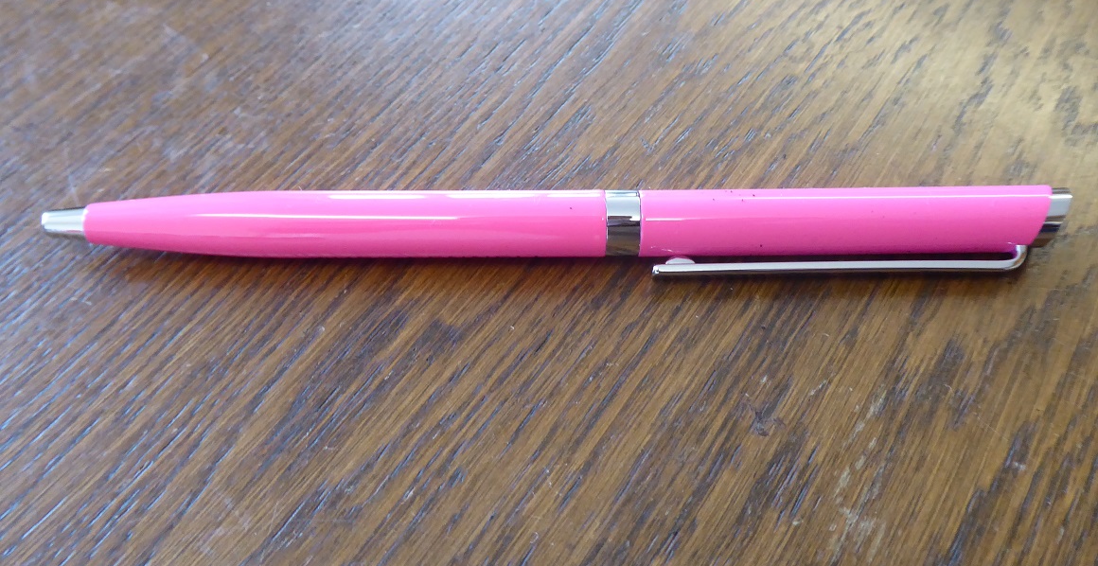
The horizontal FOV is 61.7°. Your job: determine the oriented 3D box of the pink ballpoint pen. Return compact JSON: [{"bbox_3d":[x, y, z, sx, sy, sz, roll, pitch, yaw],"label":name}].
[{"bbox_3d":[0.001,-0.007,0.122,0.138,0.009,0.011,0,56,0],"label":"pink ballpoint pen"}]

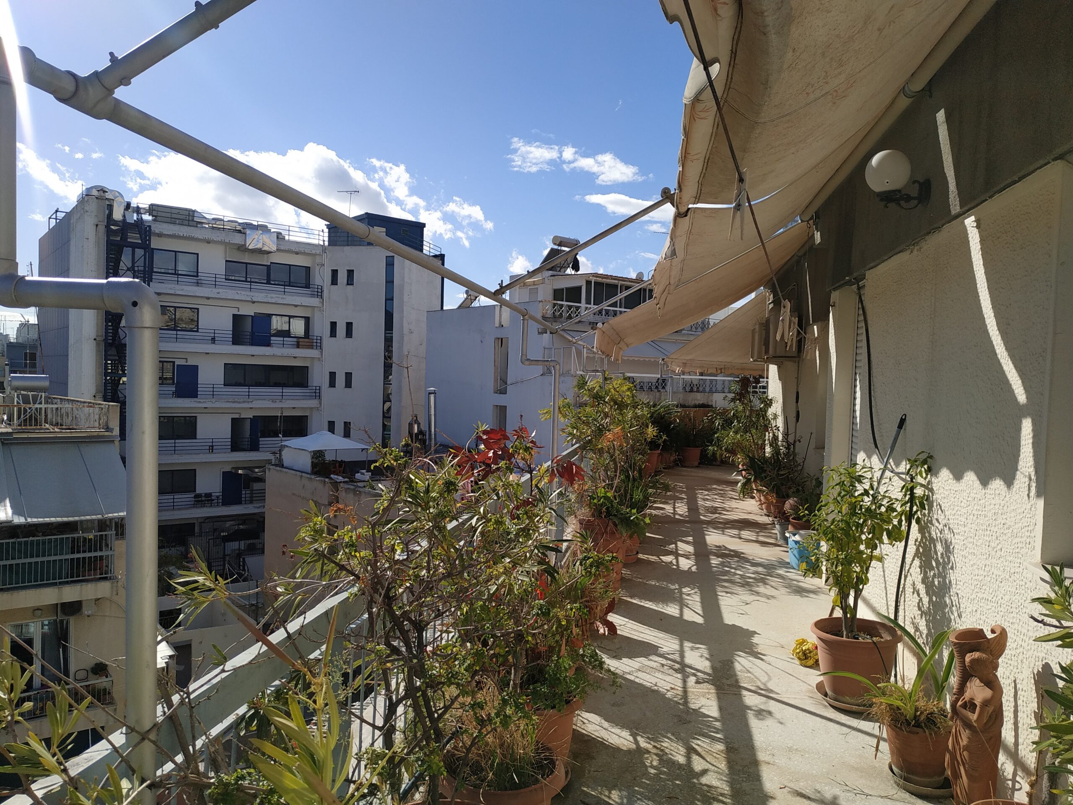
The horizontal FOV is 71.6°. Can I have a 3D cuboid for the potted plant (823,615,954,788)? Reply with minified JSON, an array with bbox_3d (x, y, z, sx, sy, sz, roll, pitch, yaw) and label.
[{"bbox_3d":[1.352,1.135,2.890,0.460,0.580,0.410,2,1,11],"label":"potted plant"}]

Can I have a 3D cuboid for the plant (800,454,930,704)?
[{"bbox_3d":[1.620,0.840,3.720,0.590,1.160,0.560,2,1,11],"label":"plant"}]

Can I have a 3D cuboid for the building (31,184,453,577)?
[{"bbox_3d":[-20.803,-0.809,53.486,24.000,23.500,18.000,1,1,-36],"label":"building"}]

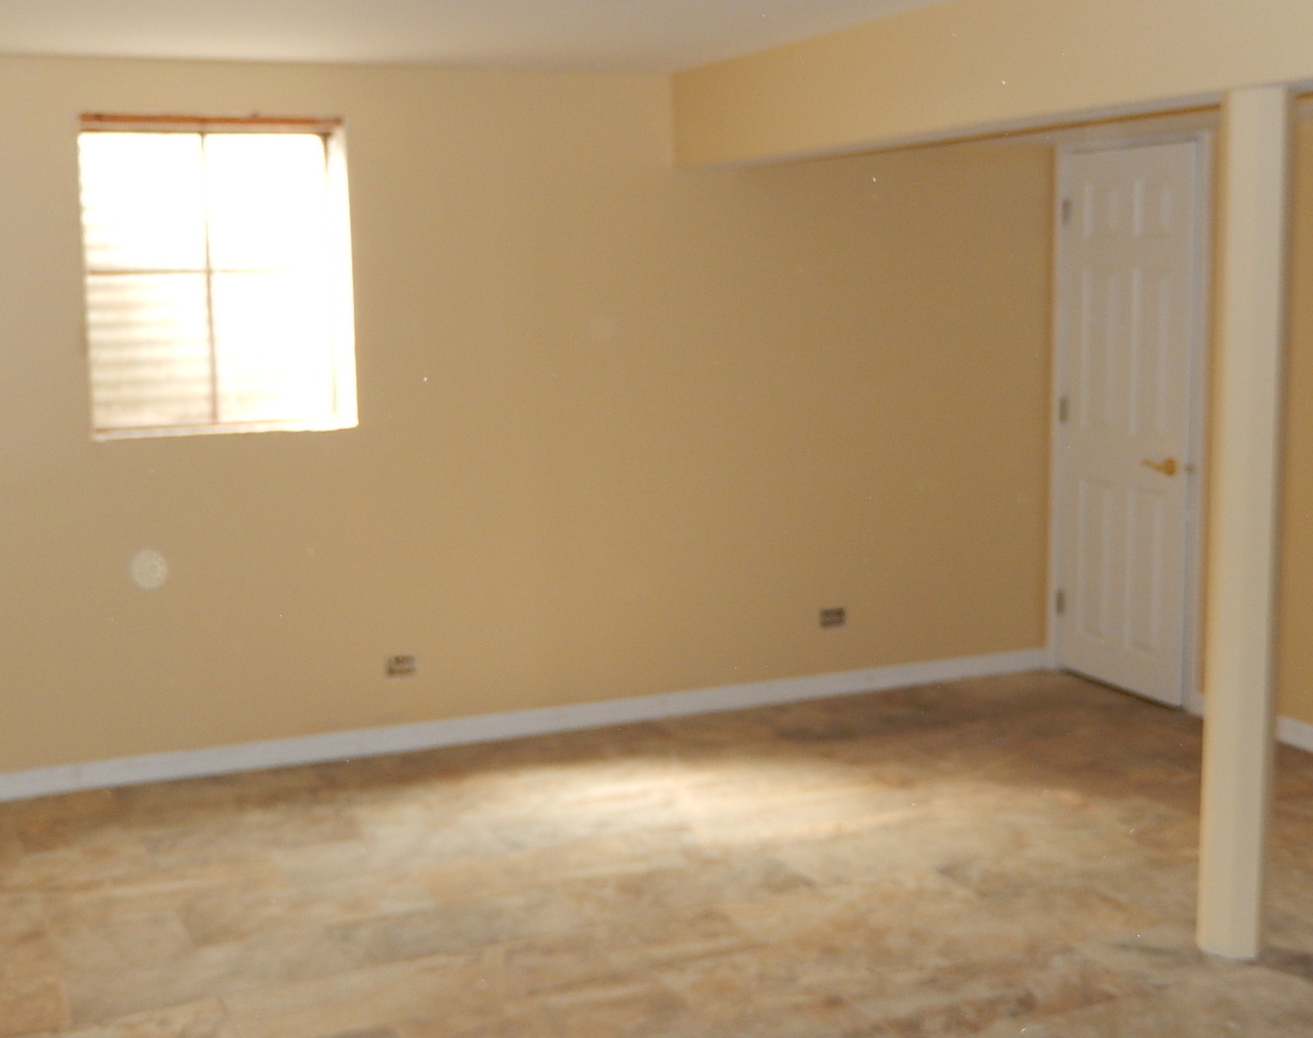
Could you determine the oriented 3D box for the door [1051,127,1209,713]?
[{"bbox_3d":[1.752,-0.362,6.744,0.060,2.040,0.775,-4,9,-24],"label":"door"}]

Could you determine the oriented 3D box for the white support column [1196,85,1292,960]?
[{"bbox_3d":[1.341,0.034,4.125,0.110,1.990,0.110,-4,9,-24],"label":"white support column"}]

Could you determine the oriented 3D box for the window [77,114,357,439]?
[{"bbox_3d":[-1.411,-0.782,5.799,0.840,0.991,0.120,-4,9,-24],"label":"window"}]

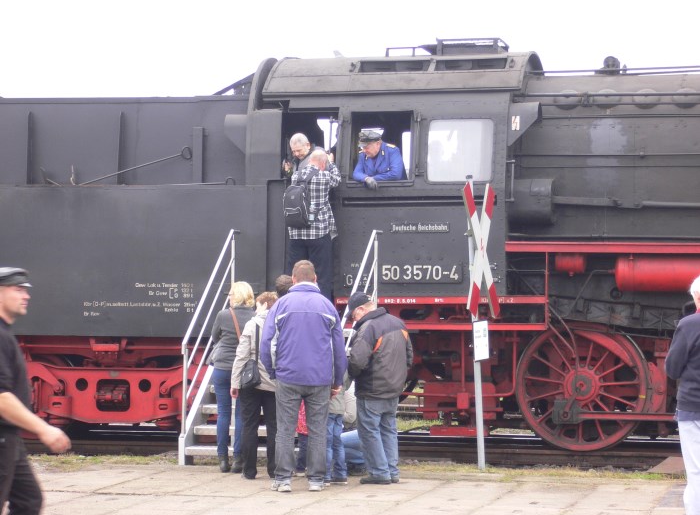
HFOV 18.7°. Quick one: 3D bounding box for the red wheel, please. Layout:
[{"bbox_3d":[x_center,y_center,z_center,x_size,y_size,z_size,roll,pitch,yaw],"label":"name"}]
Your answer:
[{"bbox_3d":[2.454,1.351,22.368,1.400,1.390,0.200,0,-1,12],"label":"red wheel"}]

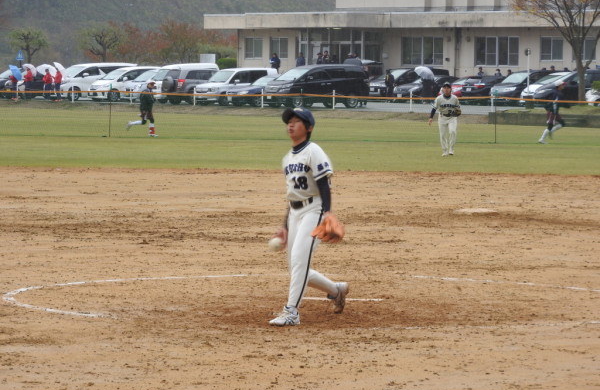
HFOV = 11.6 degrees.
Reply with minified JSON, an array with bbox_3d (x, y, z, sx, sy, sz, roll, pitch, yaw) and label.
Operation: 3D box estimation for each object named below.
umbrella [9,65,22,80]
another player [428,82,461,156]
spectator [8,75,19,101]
[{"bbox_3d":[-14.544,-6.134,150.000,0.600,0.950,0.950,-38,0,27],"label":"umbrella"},{"bbox_3d":[2.928,-1.518,59.500,0.650,1.520,0.460,0,2,3],"label":"another player"},{"bbox_3d":[-14.089,-5.438,145.000,0.420,1.600,0.500,-2,3,-37],"label":"spectator"}]

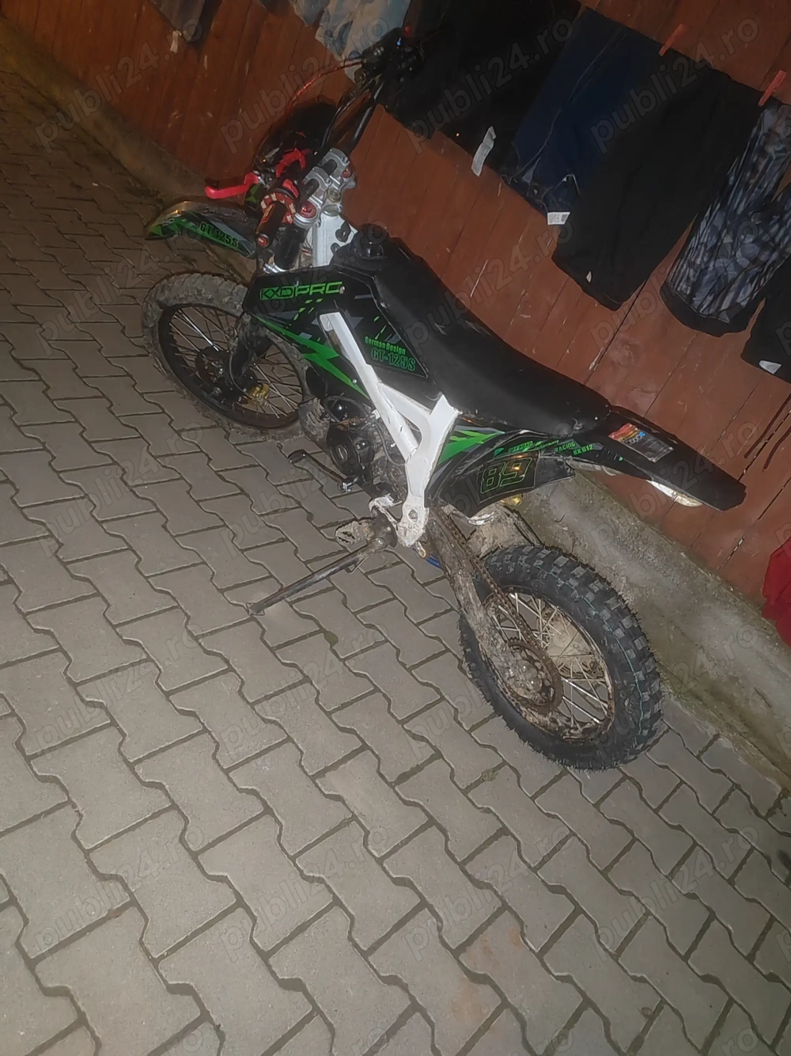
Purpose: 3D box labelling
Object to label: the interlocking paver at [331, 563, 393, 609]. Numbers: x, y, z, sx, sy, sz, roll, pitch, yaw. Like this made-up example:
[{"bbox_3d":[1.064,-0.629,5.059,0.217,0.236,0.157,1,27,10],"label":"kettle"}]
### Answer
[{"bbox_3d":[-0.130,0.164,2.192,0.198,0.066,0.164,43,35,25],"label":"interlocking paver"}]

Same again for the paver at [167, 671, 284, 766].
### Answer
[{"bbox_3d":[-0.346,0.404,1.667,0.198,0.060,0.163,43,35,25],"label":"paver"}]

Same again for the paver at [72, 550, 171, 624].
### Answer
[{"bbox_3d":[-0.609,0.146,1.817,0.197,0.060,0.162,43,34,25],"label":"paver"}]

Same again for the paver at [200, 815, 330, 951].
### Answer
[{"bbox_3d":[-0.233,0.621,1.423,0.199,0.060,0.163,43,35,25],"label":"paver"}]

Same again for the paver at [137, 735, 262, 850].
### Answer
[{"bbox_3d":[-0.366,0.495,1.511,0.199,0.060,0.163,43,35,25],"label":"paver"}]

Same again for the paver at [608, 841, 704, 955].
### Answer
[{"bbox_3d":[0.543,0.793,1.748,0.199,0.060,0.163,43,35,25],"label":"paver"}]

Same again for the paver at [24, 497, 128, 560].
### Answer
[{"bbox_3d":[-0.754,0.026,1.931,0.198,0.066,0.164,43,35,25],"label":"paver"}]

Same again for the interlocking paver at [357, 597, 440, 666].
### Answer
[{"bbox_3d":[0.002,0.281,2.084,0.197,0.060,0.162,43,34,25],"label":"interlocking paver"}]

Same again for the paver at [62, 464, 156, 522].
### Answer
[{"bbox_3d":[-0.732,-0.068,2.084,0.198,0.060,0.163,43,35,25],"label":"paver"}]

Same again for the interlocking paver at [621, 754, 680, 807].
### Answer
[{"bbox_3d":[0.587,0.610,2.056,0.199,0.060,0.163,43,35,25],"label":"interlocking paver"}]

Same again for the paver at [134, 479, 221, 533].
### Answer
[{"bbox_3d":[-0.568,-0.037,2.124,0.197,0.060,0.162,43,34,25],"label":"paver"}]

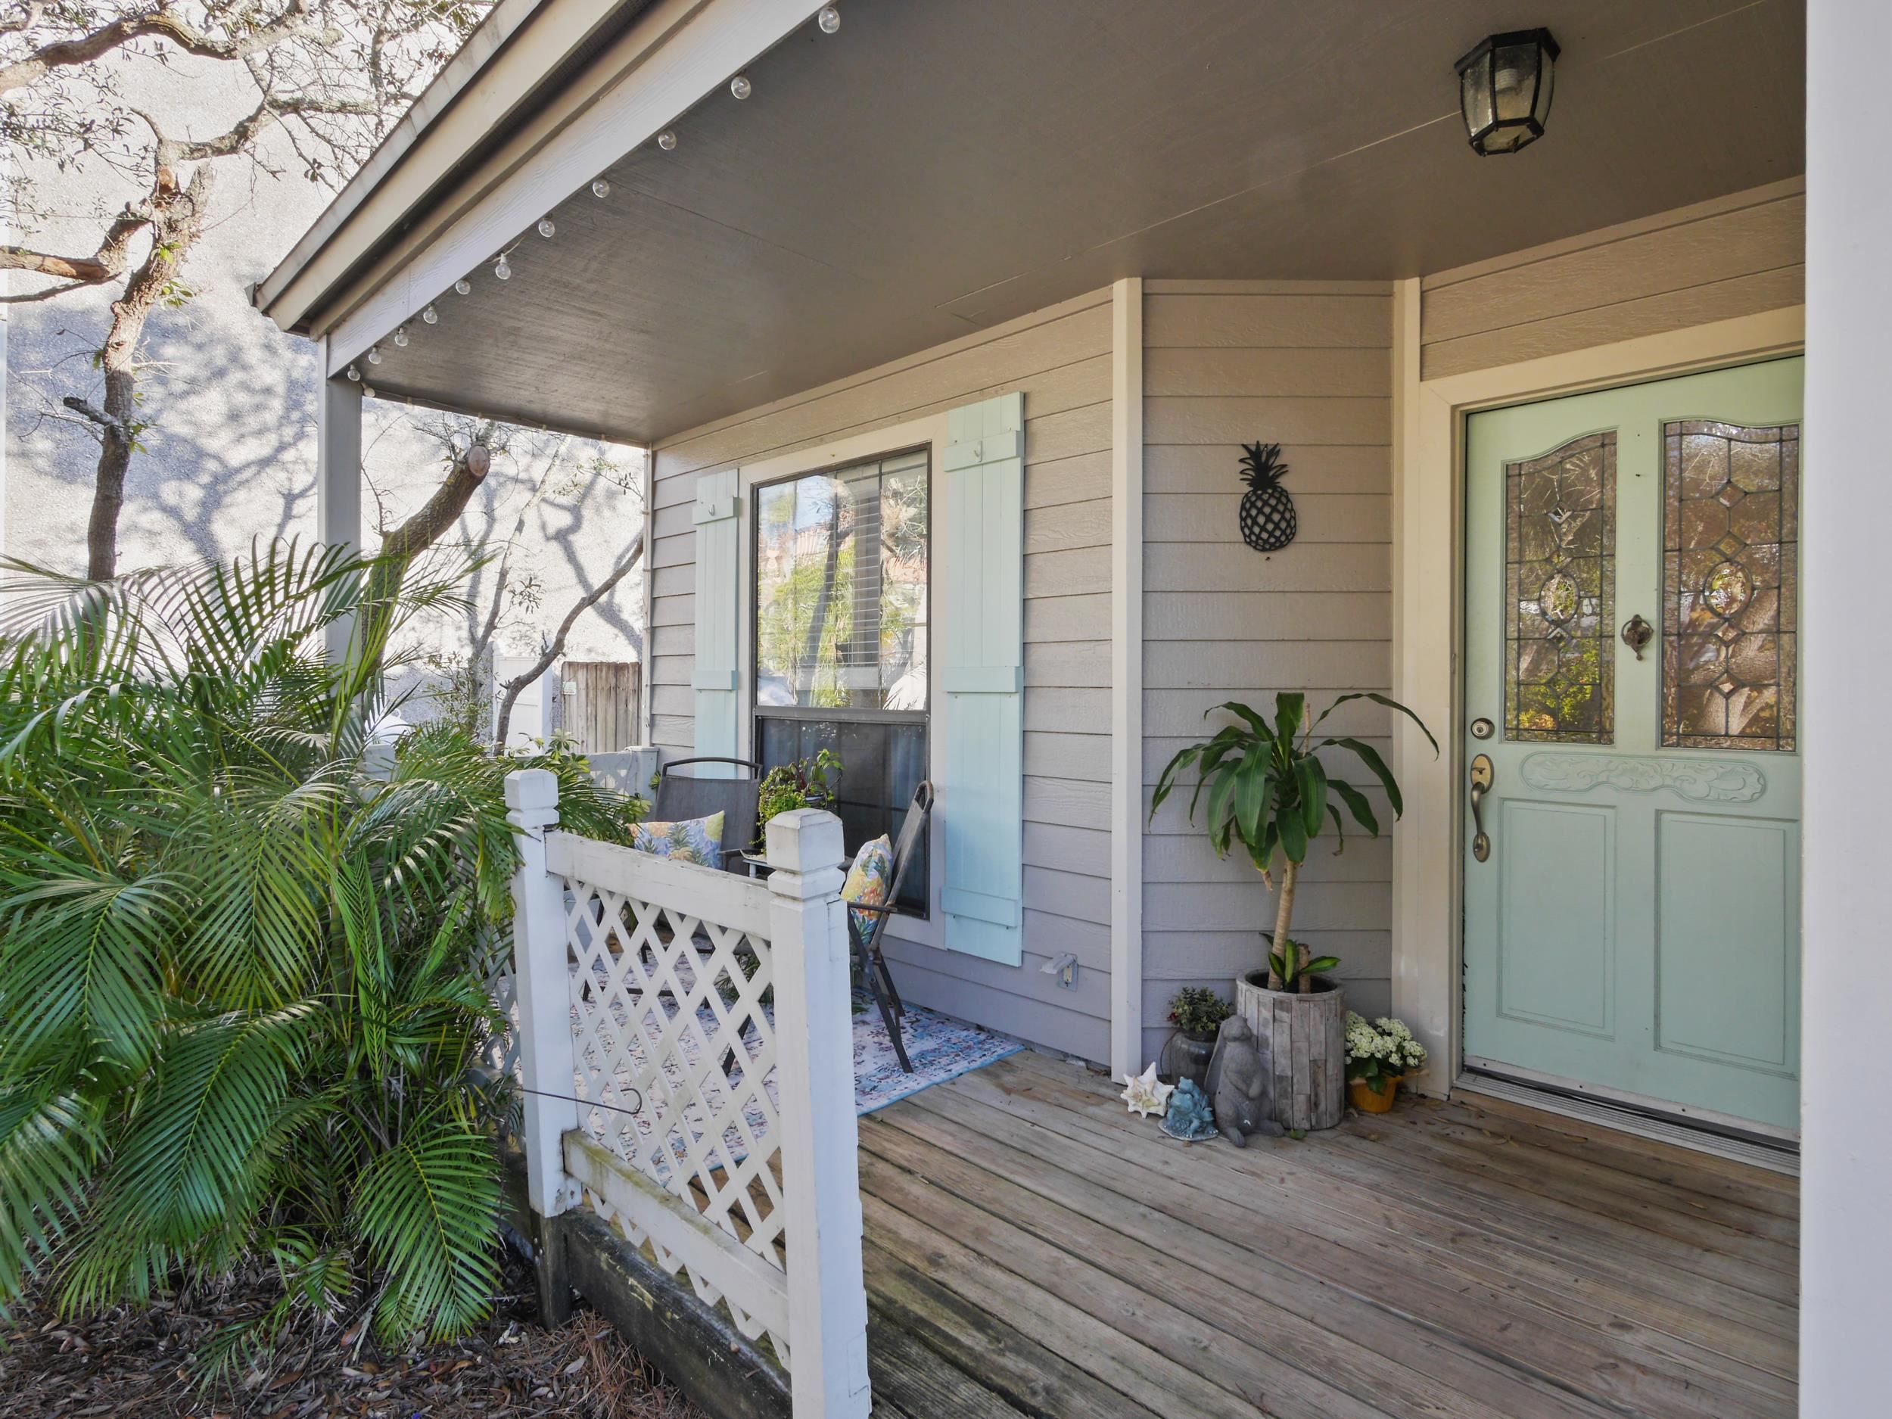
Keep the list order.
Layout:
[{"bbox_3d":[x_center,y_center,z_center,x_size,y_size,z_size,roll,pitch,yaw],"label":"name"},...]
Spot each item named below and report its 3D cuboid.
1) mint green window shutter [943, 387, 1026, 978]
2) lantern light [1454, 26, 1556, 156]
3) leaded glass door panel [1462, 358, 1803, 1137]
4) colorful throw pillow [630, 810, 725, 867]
[{"bbox_3d":[0.129,-0.101,3.493,0.352,1.967,0.045,1,1,44],"label":"mint green window shutter"},{"bbox_3d":[1.160,-1.266,2.030,0.200,0.180,0.185,0,1,14],"label":"lantern light"},{"bbox_3d":[1.957,0.104,2.775,0.910,2.030,0.050,1,2,44],"label":"leaded glass door panel"},{"bbox_3d":[-1.134,0.655,4.160,0.420,0.400,0.140,-6,-18,9],"label":"colorful throw pillow"}]

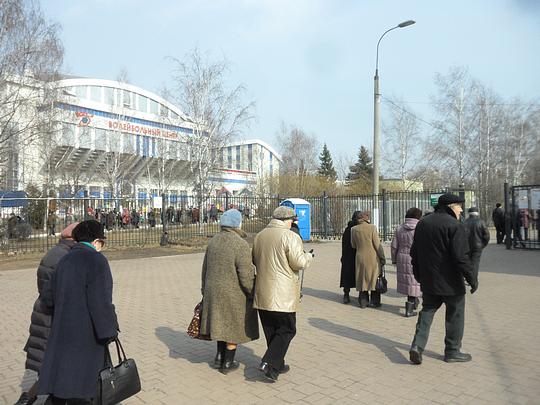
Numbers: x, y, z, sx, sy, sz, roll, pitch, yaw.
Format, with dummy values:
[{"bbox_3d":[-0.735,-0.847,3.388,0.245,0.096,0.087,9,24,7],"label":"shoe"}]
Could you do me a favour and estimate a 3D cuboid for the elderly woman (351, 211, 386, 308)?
[{"bbox_3d":[1.617,0.904,6.950,0.560,1.610,0.420,0,-1,21],"label":"elderly woman"}]

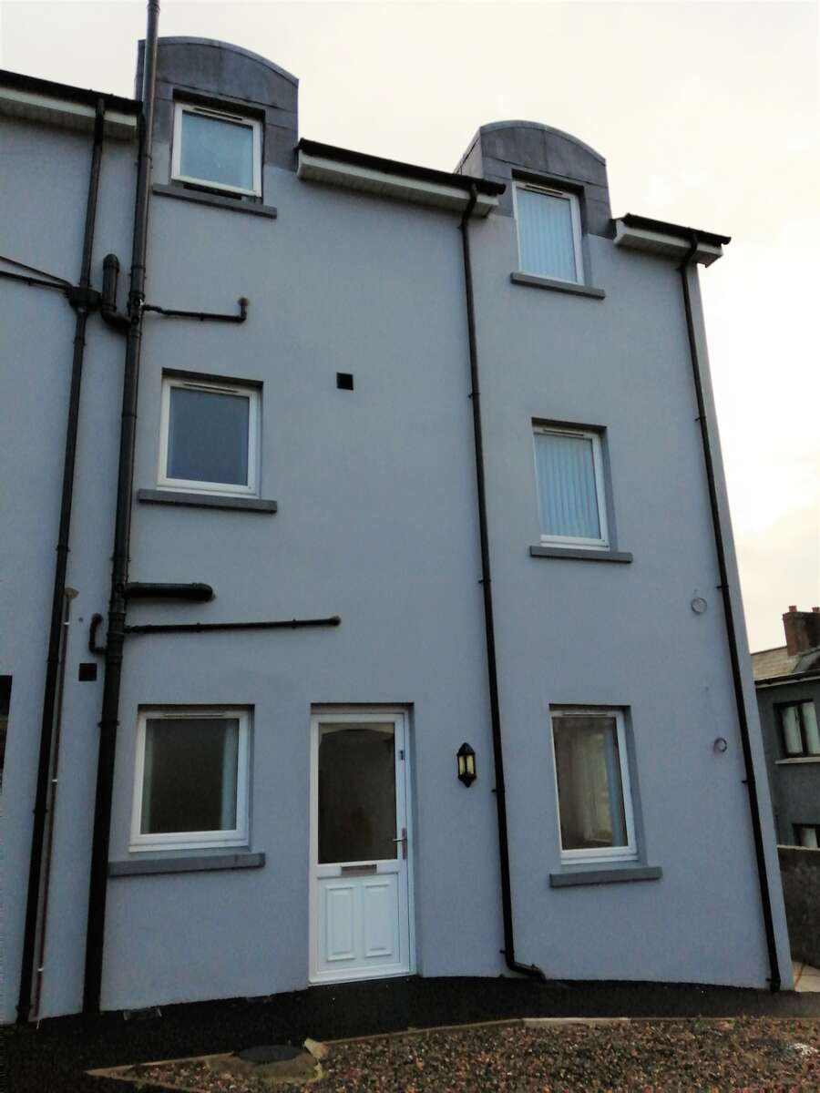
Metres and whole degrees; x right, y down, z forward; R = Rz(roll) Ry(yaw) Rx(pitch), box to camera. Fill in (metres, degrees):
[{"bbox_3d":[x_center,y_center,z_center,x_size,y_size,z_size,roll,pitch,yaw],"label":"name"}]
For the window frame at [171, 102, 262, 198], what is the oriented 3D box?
[{"bbox_3d":[-1.818,-3.682,7.726,0.838,0.956,0.124,4,-16,-19],"label":"window frame"}]

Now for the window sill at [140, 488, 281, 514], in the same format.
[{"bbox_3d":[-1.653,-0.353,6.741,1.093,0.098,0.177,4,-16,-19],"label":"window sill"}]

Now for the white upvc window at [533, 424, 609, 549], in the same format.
[{"bbox_3d":[1.598,-0.576,8.397,0.857,1.289,0.081,4,-15,-20],"label":"white upvc window"}]

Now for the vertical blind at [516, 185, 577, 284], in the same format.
[{"bbox_3d":[1.502,-3.473,9.253,0.796,1.147,0.068,4,-15,-20],"label":"vertical blind"}]

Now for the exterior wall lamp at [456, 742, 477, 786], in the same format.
[{"bbox_3d":[0.491,1.879,7.056,0.169,0.373,0.101,4,-15,-20],"label":"exterior wall lamp"}]

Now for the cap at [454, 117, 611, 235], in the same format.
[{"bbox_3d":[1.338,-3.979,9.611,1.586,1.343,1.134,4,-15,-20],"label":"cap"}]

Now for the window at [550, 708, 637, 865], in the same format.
[{"bbox_3d":[1.662,2.219,7.668,0.877,1.384,0.081,4,-15,-20],"label":"window"}]

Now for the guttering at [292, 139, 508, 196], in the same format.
[{"bbox_3d":[-0.040,-3.681,8.048,2.153,0.128,0.121,4,-15,-20],"label":"guttering"}]

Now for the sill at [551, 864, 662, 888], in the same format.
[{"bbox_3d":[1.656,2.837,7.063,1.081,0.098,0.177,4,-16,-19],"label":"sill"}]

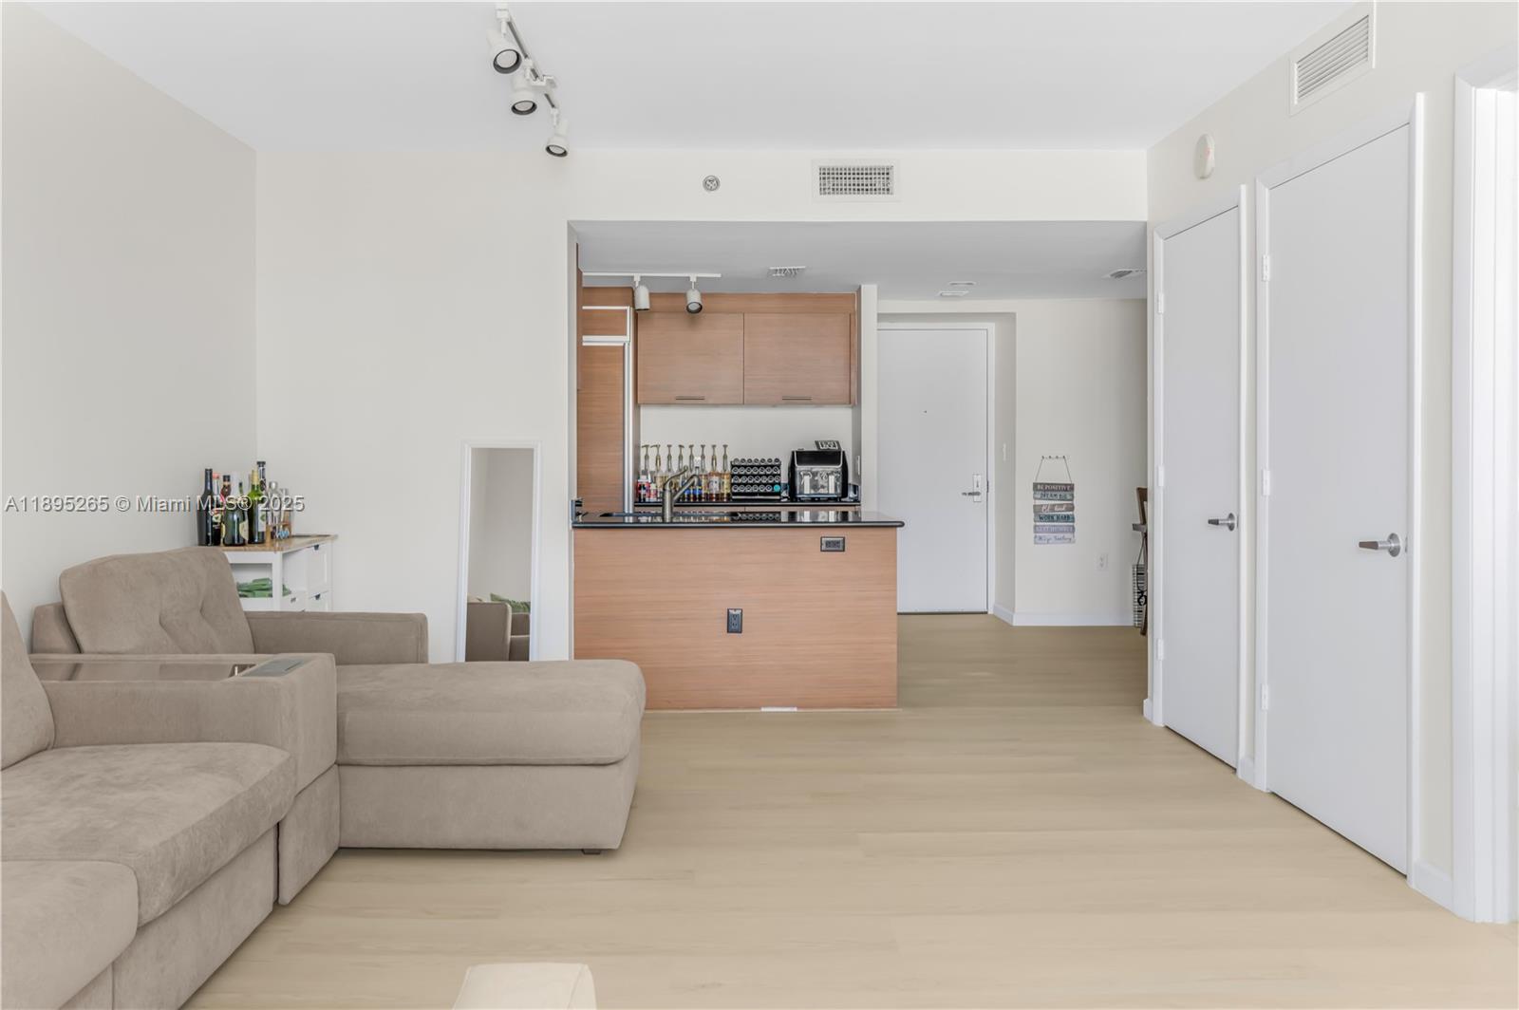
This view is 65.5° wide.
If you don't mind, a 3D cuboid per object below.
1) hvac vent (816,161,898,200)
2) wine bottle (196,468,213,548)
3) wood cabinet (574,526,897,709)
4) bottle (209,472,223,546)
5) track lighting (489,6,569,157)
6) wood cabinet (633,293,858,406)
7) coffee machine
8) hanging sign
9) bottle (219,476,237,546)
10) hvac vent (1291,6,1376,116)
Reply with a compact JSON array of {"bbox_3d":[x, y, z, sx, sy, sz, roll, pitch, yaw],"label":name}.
[{"bbox_3d":[0.461,-1.548,5.630,0.405,0.190,0.025,0,2,-2],"label":"hvac vent"},{"bbox_3d":[-2.342,0.013,5.020,0.085,0.325,0.085,0,2,-2],"label":"wine bottle"},{"bbox_3d":[-0.112,0.503,5.980,1.560,0.910,0.860,0,2,-2],"label":"wood cabinet"},{"bbox_3d":[-2.291,0.015,4.980,0.065,0.310,0.065,0,2,-2],"label":"bottle"},{"bbox_3d":[-0.841,-1.523,4.320,0.140,0.215,1.260,0,2,-2],"label":"track lighting"},{"bbox_3d":[-0.098,-1.066,8.220,1.530,0.765,0.350,0,2,-2],"label":"wood cabinet"},{"bbox_3d":[0.393,-0.229,8.100,0.410,0.390,0.360,0,2,-2],"label":"coffee machine"},{"bbox_3d":[2.091,-0.034,8.370,0.305,0.620,0.020,0,2,-2],"label":"hanging sign"},{"bbox_3d":[-2.279,0.020,5.060,0.075,0.305,0.075,0,2,-2],"label":"bottle"},{"bbox_3d":[1.897,-1.475,3.920,0.025,0.220,0.540,0,2,-2],"label":"hvac vent"}]

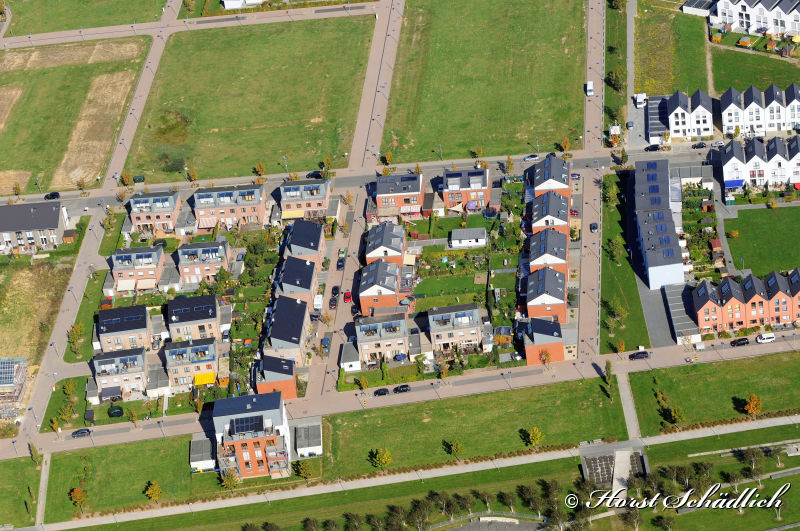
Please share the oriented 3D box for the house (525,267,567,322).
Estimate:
[{"bbox_3d":[38.757,7.974,612.459,9.720,9.840,12.200,-4,35,8],"label":"house"}]

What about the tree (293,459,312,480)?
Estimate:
[{"bbox_3d":[-23.480,52.110,584.530,3.040,7.650,3.040,-8,38,0],"label":"tree"}]

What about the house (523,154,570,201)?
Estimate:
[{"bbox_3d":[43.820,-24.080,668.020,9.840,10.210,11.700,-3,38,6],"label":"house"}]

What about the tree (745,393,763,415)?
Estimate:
[{"bbox_3d":[85.940,34.630,565.890,4.300,6.800,4.300,-6,34,4],"label":"tree"}]

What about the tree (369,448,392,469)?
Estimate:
[{"bbox_3d":[-3.930,49.070,585.010,3.870,7.350,3.870,-8,38,0],"label":"tree"}]

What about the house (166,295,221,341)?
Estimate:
[{"bbox_3d":[-55.060,13.880,625.970,12.610,10.040,10.050,-7,34,3],"label":"house"}]

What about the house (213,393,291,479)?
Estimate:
[{"bbox_3d":[-36.640,41.600,576.820,16.400,15.200,15.250,-7,34,2],"label":"house"}]

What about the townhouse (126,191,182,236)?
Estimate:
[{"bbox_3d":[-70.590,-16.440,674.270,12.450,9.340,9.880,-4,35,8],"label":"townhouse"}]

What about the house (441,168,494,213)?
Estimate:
[{"bbox_3d":[19.340,-22.470,662.270,12.670,9.140,9.530,-3,35,9],"label":"house"}]

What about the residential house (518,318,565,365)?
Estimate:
[{"bbox_3d":[36.775,19.043,596.782,9.700,10.000,6.570,-8,34,3],"label":"residential house"}]

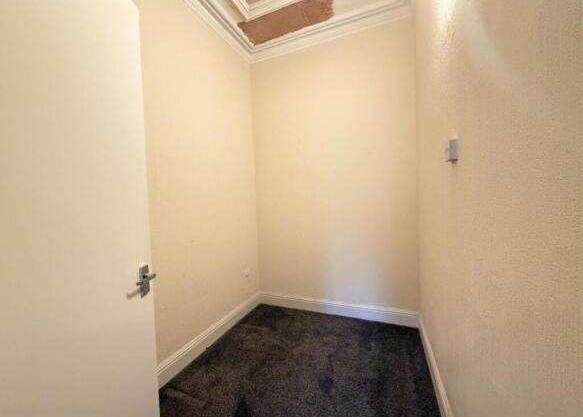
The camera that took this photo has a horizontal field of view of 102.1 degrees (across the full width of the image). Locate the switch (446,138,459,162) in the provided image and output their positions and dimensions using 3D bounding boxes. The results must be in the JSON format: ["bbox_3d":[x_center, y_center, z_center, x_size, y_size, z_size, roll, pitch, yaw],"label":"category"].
[{"bbox_3d":[0.713,-0.254,1.053,0.034,0.086,0.086,-1,2,22],"label":"switch"}]

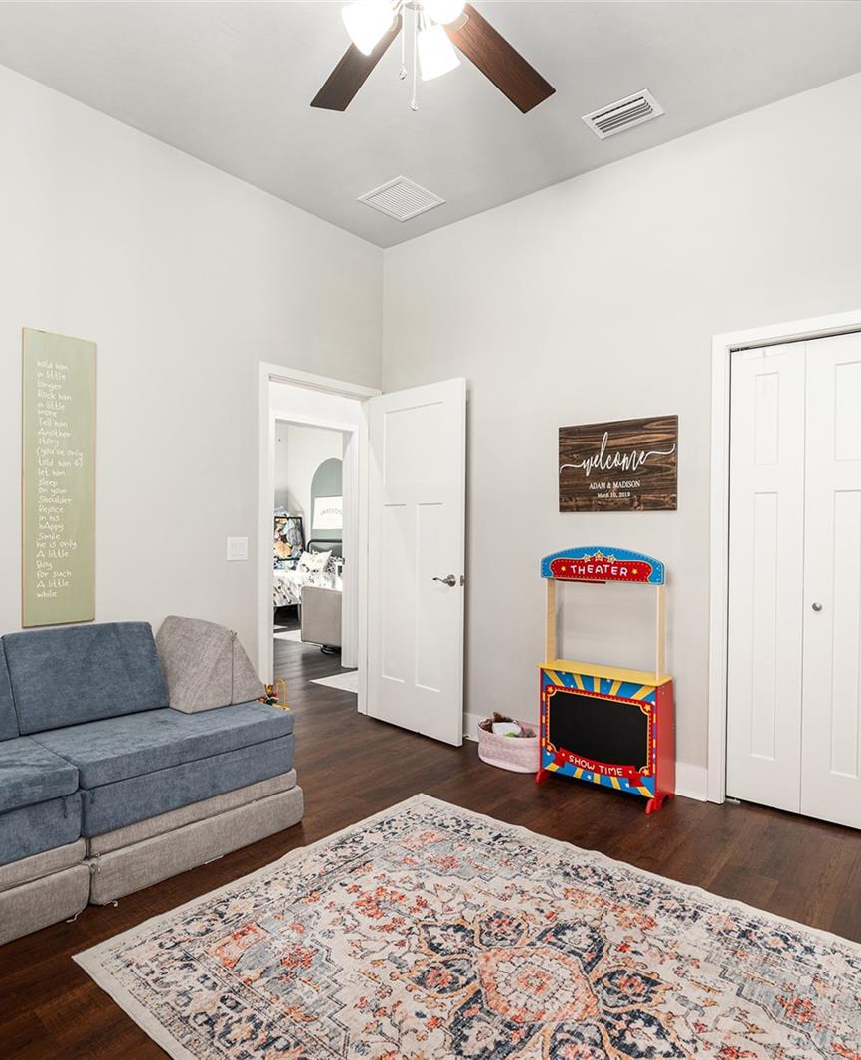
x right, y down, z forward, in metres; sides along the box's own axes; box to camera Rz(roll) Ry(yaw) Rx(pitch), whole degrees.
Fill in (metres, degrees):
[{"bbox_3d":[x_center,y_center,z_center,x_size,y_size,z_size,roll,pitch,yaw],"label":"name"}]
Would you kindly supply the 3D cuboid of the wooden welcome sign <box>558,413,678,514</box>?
[{"bbox_3d":[0.932,-0.318,3.105,0.610,0.450,0.022,1,0,38],"label":"wooden welcome sign"}]

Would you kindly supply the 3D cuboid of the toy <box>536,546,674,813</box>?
[{"bbox_3d":[0.816,0.655,2.949,0.585,1.150,0.275,1,0,38],"label":"toy"}]

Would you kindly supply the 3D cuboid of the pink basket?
[{"bbox_3d":[0.448,1.137,3.280,0.410,0.180,0.310,1,0,38],"label":"pink basket"}]

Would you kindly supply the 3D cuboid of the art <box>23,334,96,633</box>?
[{"bbox_3d":[-1.606,-0.215,2.680,0.022,1.250,0.290,1,0,41],"label":"art"}]

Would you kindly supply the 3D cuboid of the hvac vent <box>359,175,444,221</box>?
[{"bbox_3d":[-0.160,-1.865,3.525,0.350,0.025,0.350,1,0,38],"label":"hvac vent"}]

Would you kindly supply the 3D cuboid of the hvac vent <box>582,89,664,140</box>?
[{"bbox_3d":[0.868,-1.853,2.788,0.300,0.025,0.205,1,0,38],"label":"hvac vent"}]

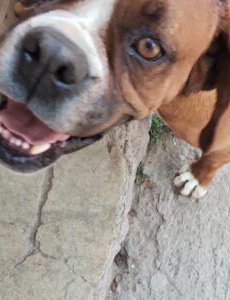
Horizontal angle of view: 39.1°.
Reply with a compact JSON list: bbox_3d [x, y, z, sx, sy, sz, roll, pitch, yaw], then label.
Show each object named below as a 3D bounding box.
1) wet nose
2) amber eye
[{"bbox_3d":[-0.046,-0.064,0.238,0.050,0.030,0.043,31,97,6],"label":"wet nose"},{"bbox_3d":[0.030,-0.088,0.280,0.024,0.015,0.020,26,103,-6],"label":"amber eye"}]

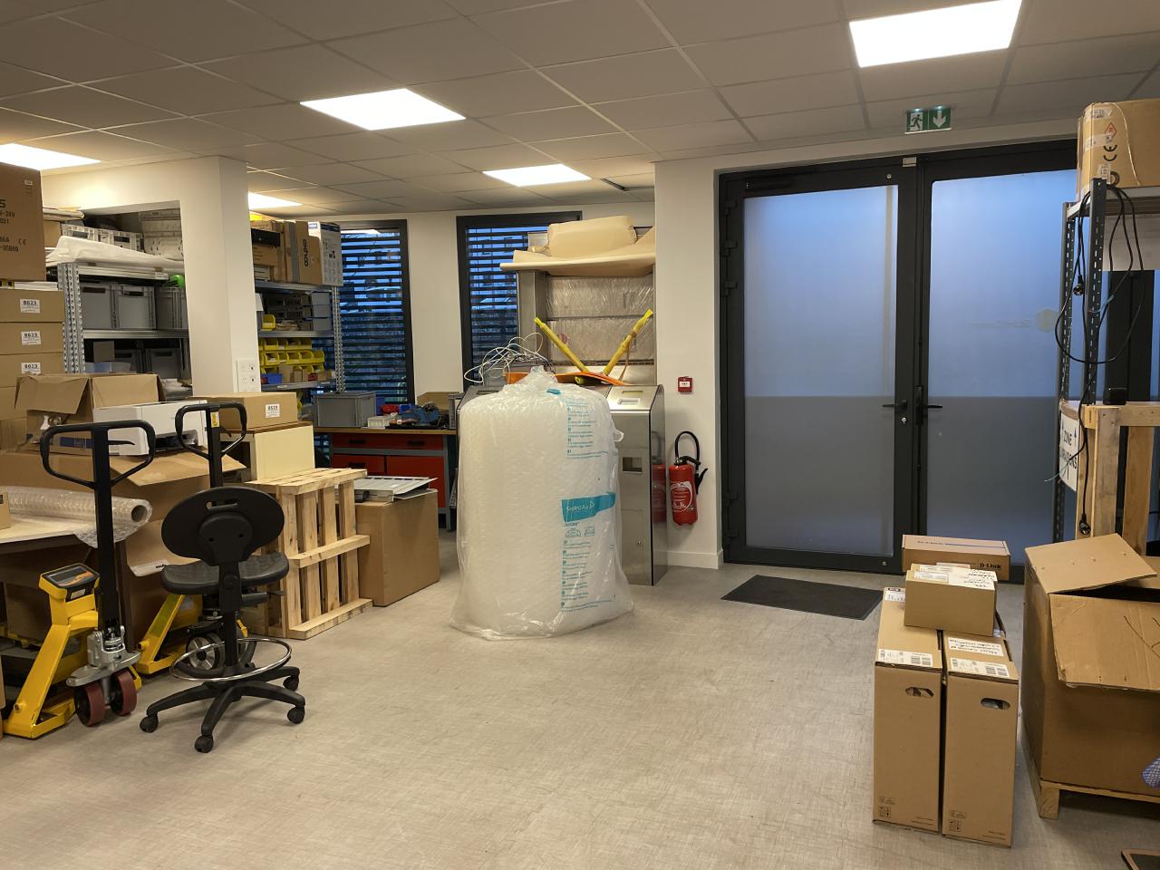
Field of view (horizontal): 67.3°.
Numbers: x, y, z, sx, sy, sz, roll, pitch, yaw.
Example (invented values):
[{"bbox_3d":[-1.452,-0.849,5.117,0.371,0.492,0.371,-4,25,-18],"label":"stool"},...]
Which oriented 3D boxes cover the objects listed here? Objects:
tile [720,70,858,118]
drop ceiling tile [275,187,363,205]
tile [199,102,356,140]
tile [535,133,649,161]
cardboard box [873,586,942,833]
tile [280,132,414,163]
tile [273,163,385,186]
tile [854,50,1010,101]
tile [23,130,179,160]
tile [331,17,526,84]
[{"bbox_3d":[0.978,-1.581,4.037,0.597,0.020,0.597,1,7,21],"label":"tile"},{"bbox_3d":[-1.955,-1.766,6.423,0.600,0.025,0.600,1,7,21],"label":"drop ceiling tile"},{"bbox_3d":[-1.471,-1.555,4.339,0.590,0.025,0.590,1,7,21],"label":"tile"},{"bbox_3d":[0.080,-1.663,5.020,0.590,0.025,0.590,1,7,21],"label":"tile"},{"bbox_3d":[1.109,0.877,2.948,0.181,0.494,0.832,1,7,21],"label":"cardboard box"},{"bbox_3d":[-1.261,-1.615,4.881,0.600,0.025,0.600,1,7,21],"label":"tile"},{"bbox_3d":[-1.611,-1.689,5.664,0.590,0.025,0.590,1,7,21],"label":"tile"},{"bbox_3d":[1.538,-1.571,3.823,0.597,0.020,0.597,1,7,21],"label":"tile"},{"bbox_3d":[-2.598,-1.574,4.765,0.597,0.020,0.597,1,7,21],"label":"tile"},{"bbox_3d":[-0.569,-1.465,3.352,0.590,0.025,0.590,1,7,21],"label":"tile"}]

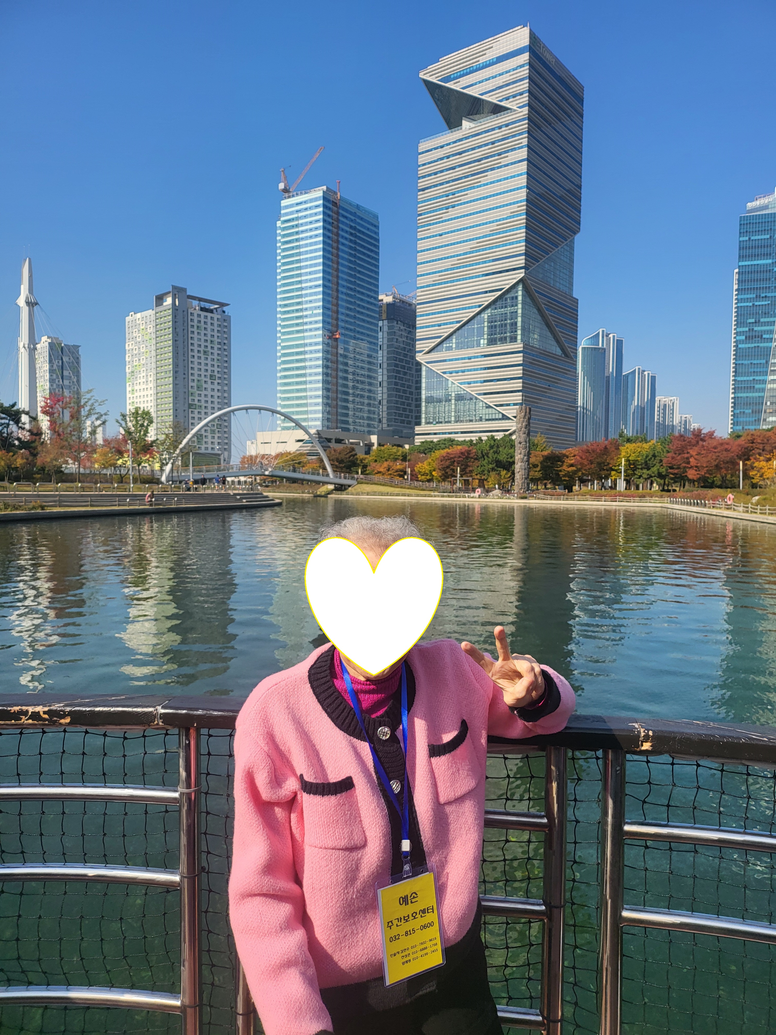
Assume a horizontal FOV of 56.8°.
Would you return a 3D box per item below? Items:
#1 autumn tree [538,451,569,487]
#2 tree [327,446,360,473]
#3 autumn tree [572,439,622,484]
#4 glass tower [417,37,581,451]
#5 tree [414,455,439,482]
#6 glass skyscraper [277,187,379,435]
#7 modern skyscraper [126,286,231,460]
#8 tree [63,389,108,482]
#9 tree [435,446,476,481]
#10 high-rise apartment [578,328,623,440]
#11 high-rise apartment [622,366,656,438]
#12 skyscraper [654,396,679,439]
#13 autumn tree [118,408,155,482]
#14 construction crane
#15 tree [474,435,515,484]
[{"bbox_3d":[25.247,-7.187,109.833,4.500,6.050,4.500,0,3,0],"label":"autumn tree"},{"bbox_3d":[-8.724,-10.195,139.785,6.500,7.810,6.500,0,3,0],"label":"tree"},{"bbox_3d":[33.787,-8.561,116.000,7.842,8.104,7.450,1,3,16],"label":"autumn tree"},{"bbox_3d":[40.448,-86.308,265.535,44.457,147.000,42.254,3,4,38],"label":"glass tower"},{"bbox_3d":[6.552,-7.808,121.844,4.700,5.670,4.700,0,3,0],"label":"tree"},{"bbox_3d":[-33.317,-98.885,418.267,32.500,156.230,52.000,3,4,35],"label":"glass skyscraper"},{"bbox_3d":[-112.231,-68.176,383.642,48.815,94.474,33.648,4,4,43],"label":"modern skyscraper"},{"bbox_3d":[-36.193,-9.763,86.000,5.426,11.386,5.155,-1,4,-23],"label":"tree"},{"bbox_3d":[11.319,-8.388,119.804,6.900,7.120,6.900,0,3,0],"label":"tree"},{"bbox_3d":[279.044,-145.694,942.574,47.000,196.900,44.000,3,4,35],"label":"high-rise apartment"},{"bbox_3d":[363.761,-133.606,1043.509,40.000,162.980,38.000,3,4,35],"label":"high-rise apartment"},{"bbox_3d":[427.961,-119.345,1102.444,33.000,129.040,27.000,3,4,35],"label":"skyscraper"},{"bbox_3d":[-30.837,-8.775,88.000,4.660,9.321,4.427,-1,3,-19],"label":"autumn tree"},{"bbox_3d":[-45.360,-181.653,378.000,25.500,27.000,6.000,1,3,14],"label":"construction crane"},{"bbox_3d":[17.318,-8.953,116.000,7.319,8.888,6.954,1,3,8],"label":"tree"}]

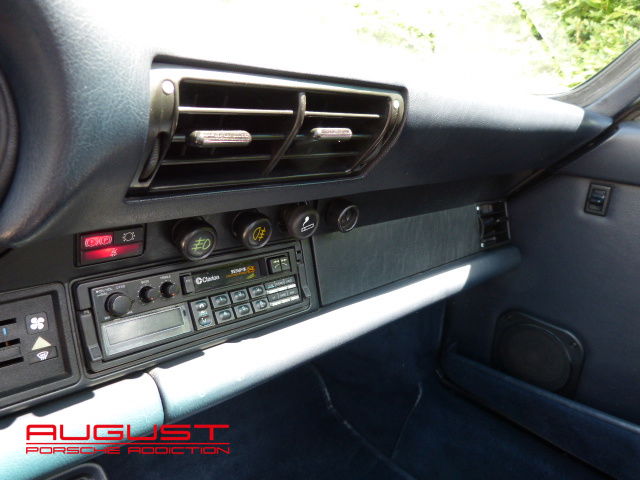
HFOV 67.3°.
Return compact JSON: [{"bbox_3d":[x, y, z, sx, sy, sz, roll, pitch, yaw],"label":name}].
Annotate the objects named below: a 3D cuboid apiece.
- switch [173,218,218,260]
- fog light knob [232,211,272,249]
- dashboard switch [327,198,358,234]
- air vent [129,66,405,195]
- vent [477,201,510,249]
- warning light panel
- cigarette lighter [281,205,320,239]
[{"bbox_3d":[-0.090,-0.001,0.345,0.027,0.027,0.019,-11,31,-40],"label":"switch"},{"bbox_3d":[-0.053,-0.008,0.376,0.027,0.027,0.019,-11,31,-40],"label":"fog light knob"},{"bbox_3d":[0.020,-0.022,0.439,0.027,0.027,0.019,-11,31,-40],"label":"dashboard switch"},{"bbox_3d":[-0.034,-0.083,0.351,0.211,0.088,0.036,-11,46,-40],"label":"air vent"},{"bbox_3d":[0.227,-0.020,0.654,0.080,0.063,0.022,-11,10,-40],"label":"vent"},{"bbox_3d":[-0.137,0.002,0.316,0.043,0.024,0.010,-11,30,-40],"label":"warning light panel"},{"bbox_3d":[-0.017,-0.017,0.405,0.027,0.027,0.019,-11,31,-40],"label":"cigarette lighter"}]

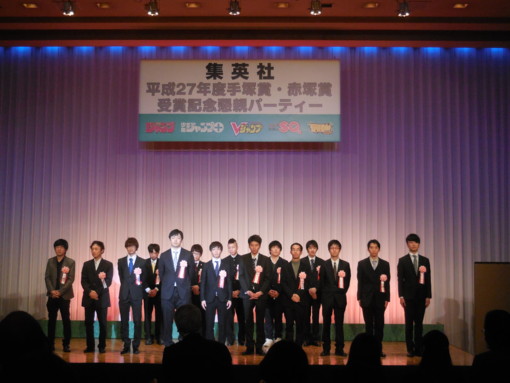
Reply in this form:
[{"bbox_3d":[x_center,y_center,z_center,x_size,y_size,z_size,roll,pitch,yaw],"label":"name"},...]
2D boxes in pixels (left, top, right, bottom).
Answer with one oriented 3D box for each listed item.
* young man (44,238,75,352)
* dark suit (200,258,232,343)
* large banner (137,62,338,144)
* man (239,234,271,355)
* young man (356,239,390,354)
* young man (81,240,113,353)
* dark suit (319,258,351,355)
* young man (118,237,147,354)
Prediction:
[{"bbox_3d":[-2.929,1.584,11.725,0.464,1.703,0.310,0,-5,0],"label":"young man"},{"bbox_3d":[-0.568,1.701,11.612,0.478,1.412,0.280,0,-5,0],"label":"dark suit"},{"bbox_3d":[-0.265,-1.573,13.350,3.506,1.435,0.060,0,-5,0],"label":"large banner"},{"bbox_3d":[0.011,1.545,11.550,0.492,1.774,0.310,0,-5,0],"label":"man"},{"bbox_3d":[1.732,1.567,11.351,0.506,1.710,0.310,0,-5,0],"label":"young man"},{"bbox_3d":[-2.354,1.597,11.682,0.490,1.675,0.310,0,-5,0],"label":"young man"},{"bbox_3d":[1.183,1.694,11.414,0.447,1.402,0.280,0,-5,0],"label":"dark suit"},{"bbox_3d":[-1.810,1.564,11.560,0.440,1.724,0.310,0,-5,0],"label":"young man"}]

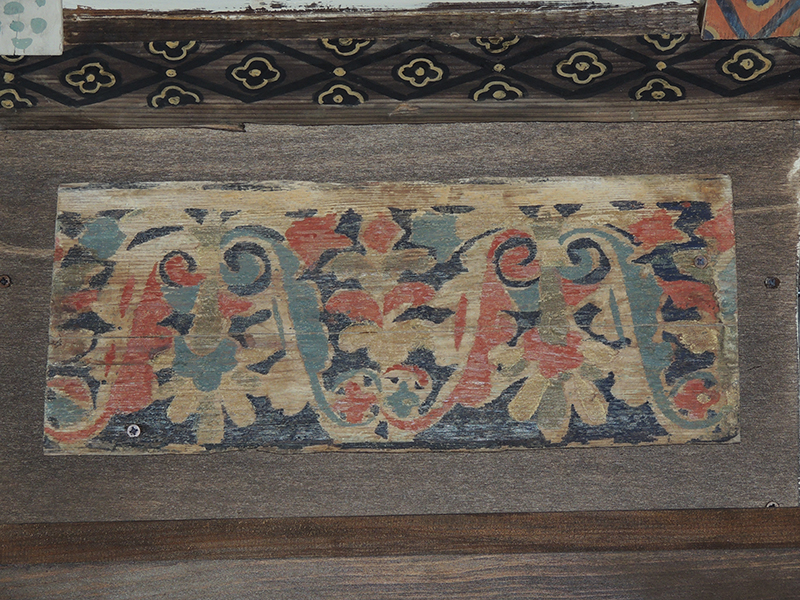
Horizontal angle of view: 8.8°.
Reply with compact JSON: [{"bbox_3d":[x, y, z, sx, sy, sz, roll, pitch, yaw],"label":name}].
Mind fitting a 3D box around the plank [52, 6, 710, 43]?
[{"bbox_3d":[-0.011,-0.168,3.259,0.399,0.021,0.020,-1,-22,0],"label":"plank"}]

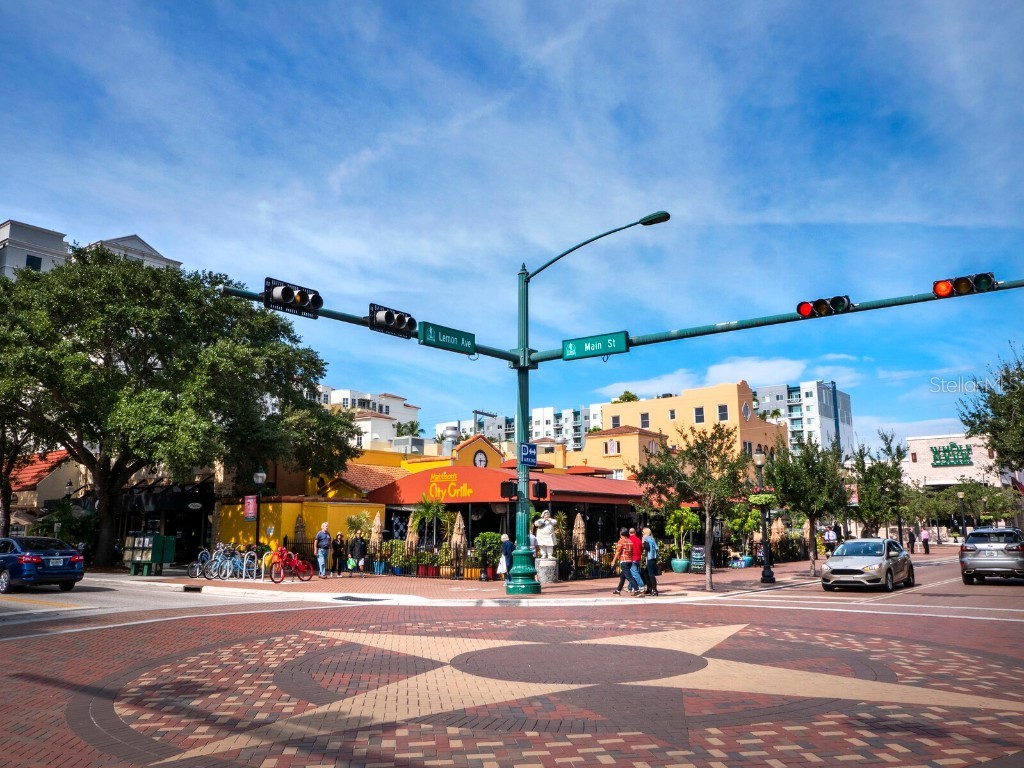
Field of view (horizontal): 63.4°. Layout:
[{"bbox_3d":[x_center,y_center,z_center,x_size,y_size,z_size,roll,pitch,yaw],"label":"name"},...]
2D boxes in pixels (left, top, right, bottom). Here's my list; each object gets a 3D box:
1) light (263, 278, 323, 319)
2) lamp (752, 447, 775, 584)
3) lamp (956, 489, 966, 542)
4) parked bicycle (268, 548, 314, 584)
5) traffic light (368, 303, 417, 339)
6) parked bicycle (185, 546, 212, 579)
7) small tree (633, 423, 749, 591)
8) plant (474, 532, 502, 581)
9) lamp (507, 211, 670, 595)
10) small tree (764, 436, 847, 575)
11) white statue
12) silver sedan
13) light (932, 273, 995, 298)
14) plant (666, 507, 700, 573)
[{"bbox_3d":[-4.306,-1.677,16.250,0.420,0.585,1.270,-8,-13,37],"label":"light"},{"bbox_3d":[7.847,4.012,25.752,0.450,4.243,0.450,-8,-13,37],"label":"lamp"},{"bbox_3d":[29.012,8.758,53.264,0.450,4.243,0.450,-8,-13,37],"label":"lamp"},{"bbox_3d":[-7.089,5.846,26.692,0.580,1.060,1.660,-8,-13,37],"label":"parked bicycle"},{"bbox_3d":[-2.652,-1.396,18.350,0.420,0.585,1.270,-8,-13,37],"label":"traffic light"},{"bbox_3d":[-10.278,6.059,28.294,0.600,1.060,1.720,-8,-13,37],"label":"parked bicycle"},{"bbox_3d":[5.111,3.474,23.715,3.207,4.746,3.047,-2,-10,8],"label":"small tree"},{"bbox_3d":[-0.845,5.932,28.610,0.979,1.648,0.928,0,-10,0],"label":"plant"},{"bbox_3d":[2.019,0.591,22.117,5.140,9.893,0.949,-7,-12,35],"label":"lamp"},{"bbox_3d":[10.690,4.392,30.163,2.906,5.129,2.906,-2,-10,8],"label":"small tree"},{"bbox_3d":[1.125,4.935,27.199,0.729,1.557,0.550,0,-10,-1],"label":"white statue"},{"bbox_3d":[10.953,5.505,25.378,1.850,1.470,4.500,-8,-13,37],"label":"silver sedan"},{"bbox_3d":[8.591,-1.867,15.750,1.070,0.360,0.400,-8,-13,37],"label":"light"},{"bbox_3d":[6.760,6.213,33.086,1.369,2.571,1.309,0,-10,0],"label":"plant"}]

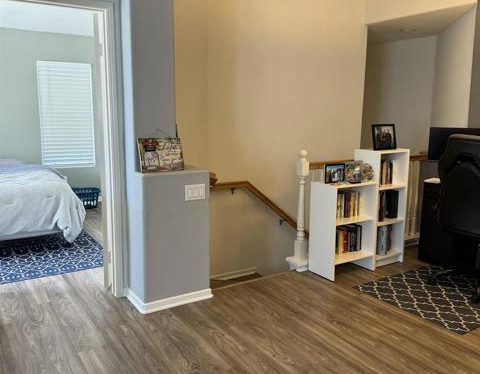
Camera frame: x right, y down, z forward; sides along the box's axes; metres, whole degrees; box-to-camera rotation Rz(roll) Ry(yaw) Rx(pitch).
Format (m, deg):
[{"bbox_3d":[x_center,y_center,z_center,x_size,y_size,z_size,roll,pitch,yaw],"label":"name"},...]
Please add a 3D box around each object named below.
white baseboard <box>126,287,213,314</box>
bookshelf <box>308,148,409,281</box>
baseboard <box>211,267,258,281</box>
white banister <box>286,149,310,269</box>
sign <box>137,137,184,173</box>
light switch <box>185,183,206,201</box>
[{"bbox_3d":[-0.545,0.809,3.410,0.540,0.077,0.398,-6,11,-31],"label":"white baseboard"},{"bbox_3d":[1.080,0.213,4.002,0.876,1.060,0.312,-6,11,-31],"label":"bookshelf"},{"bbox_3d":[-0.055,0.947,4.792,0.604,0.076,0.014,-6,11,-31],"label":"baseboard"},{"bbox_3d":[0.556,0.212,3.966,0.158,1.086,0.158,-6,11,-31],"label":"white banister"},{"bbox_3d":[-0.570,-0.227,3.204,0.319,0.239,0.015,-6,-6,-31],"label":"sign"},{"bbox_3d":[-0.322,0.040,3.190,0.161,0.113,0.010,-6,11,-31],"label":"light switch"}]

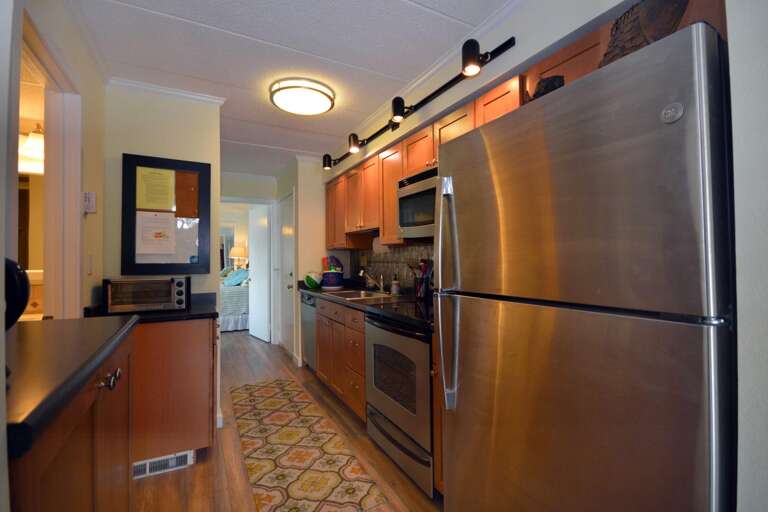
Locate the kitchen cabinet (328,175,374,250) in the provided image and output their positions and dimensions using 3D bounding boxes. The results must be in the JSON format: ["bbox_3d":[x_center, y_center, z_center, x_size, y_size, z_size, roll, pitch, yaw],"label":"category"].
[{"bbox_3d":[-0.394,-0.471,3.857,0.330,0.780,0.580,0,0,-29],"label":"kitchen cabinet"}]

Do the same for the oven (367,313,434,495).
[{"bbox_3d":[0.330,0.820,2.234,0.660,0.890,0.756,0,0,-29],"label":"oven"}]

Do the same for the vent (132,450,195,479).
[{"bbox_3d":[-1.291,1.224,2.006,0.300,0.092,0.025,0,0,-29],"label":"vent"}]

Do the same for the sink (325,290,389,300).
[{"bbox_3d":[-0.259,0.450,3.205,0.470,0.182,0.645,0,-1,-28],"label":"sink"}]

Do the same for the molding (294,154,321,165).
[{"bbox_3d":[-0.878,-1.128,4.002,0.325,0.065,0.055,0,-1,-28],"label":"molding"}]

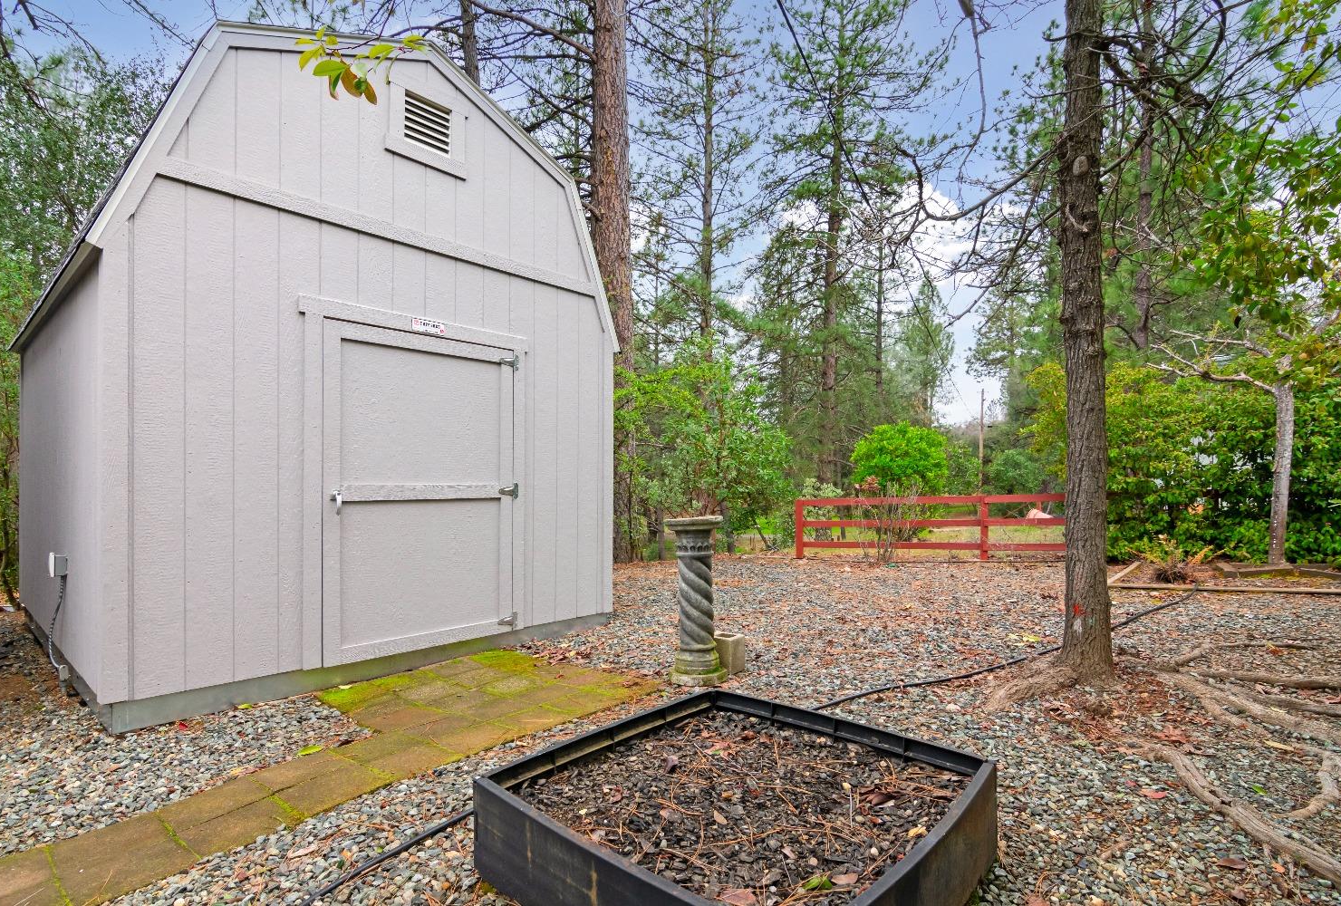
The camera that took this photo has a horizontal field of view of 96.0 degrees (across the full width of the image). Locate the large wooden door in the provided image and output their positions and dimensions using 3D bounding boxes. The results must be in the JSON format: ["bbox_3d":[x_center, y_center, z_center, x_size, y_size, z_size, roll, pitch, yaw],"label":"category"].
[{"bbox_3d":[-1.515,0.230,3.790,0.060,1.950,1.200,-1,-2,45],"label":"large wooden door"}]

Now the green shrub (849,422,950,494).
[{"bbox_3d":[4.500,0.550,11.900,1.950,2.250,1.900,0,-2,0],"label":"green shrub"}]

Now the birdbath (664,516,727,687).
[{"bbox_3d":[0.147,0.810,3.370,0.325,0.885,0.325,-2,-1,0],"label":"birdbath"}]

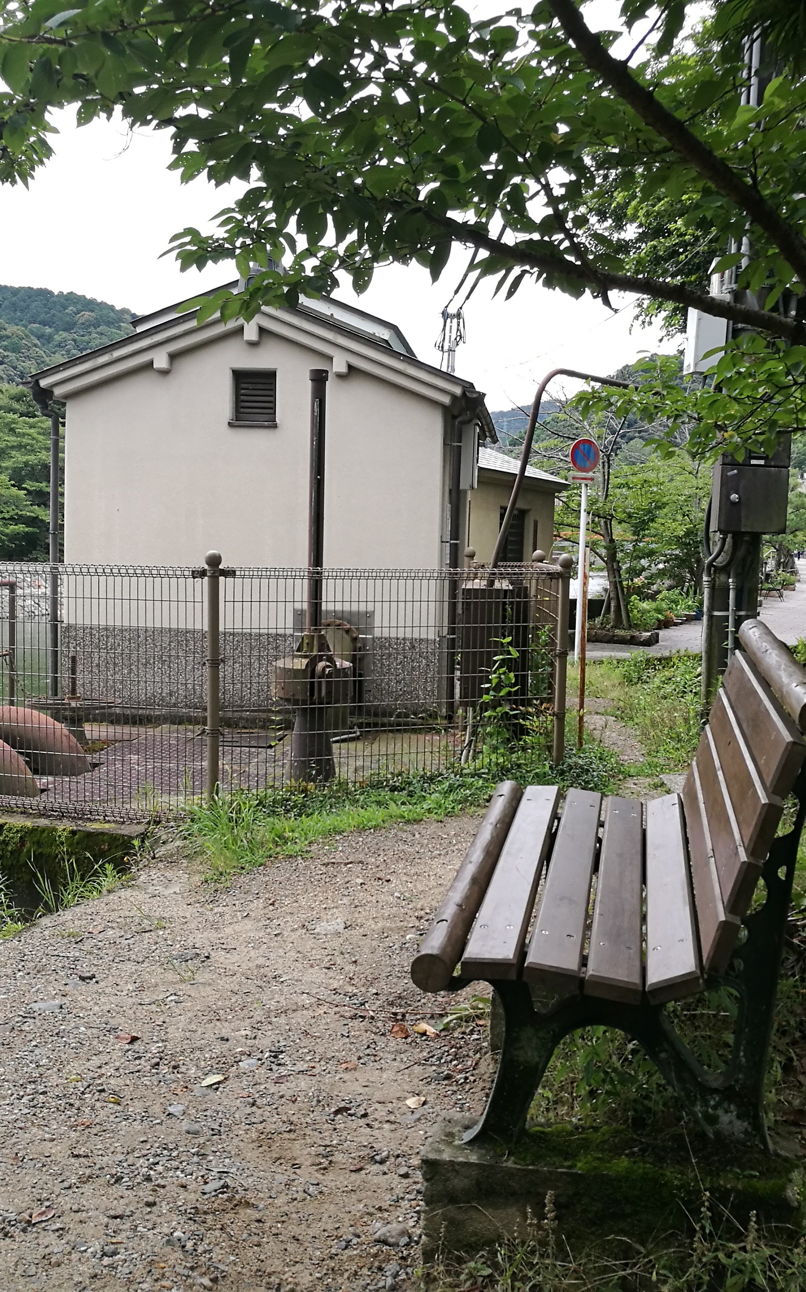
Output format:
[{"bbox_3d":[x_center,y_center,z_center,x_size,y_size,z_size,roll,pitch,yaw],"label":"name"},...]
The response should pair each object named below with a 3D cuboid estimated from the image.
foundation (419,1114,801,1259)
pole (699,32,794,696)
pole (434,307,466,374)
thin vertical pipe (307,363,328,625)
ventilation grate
[{"bbox_3d":[0.386,1.045,2.537,0.681,0.194,0.225,2,6,10],"label":"foundation"},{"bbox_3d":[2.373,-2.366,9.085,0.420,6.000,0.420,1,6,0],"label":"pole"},{"bbox_3d":[1.665,-7.823,50.499,1.100,9.500,0.600,1,6,0],"label":"pole"},{"bbox_3d":[-0.460,-0.793,7.200,0.090,1.384,0.090,1,6,0],"label":"thin vertical pipe"},{"bbox_3d":[-1.031,-1.740,9.430,0.330,0.390,0.090,2,6,9],"label":"ventilation grate"}]

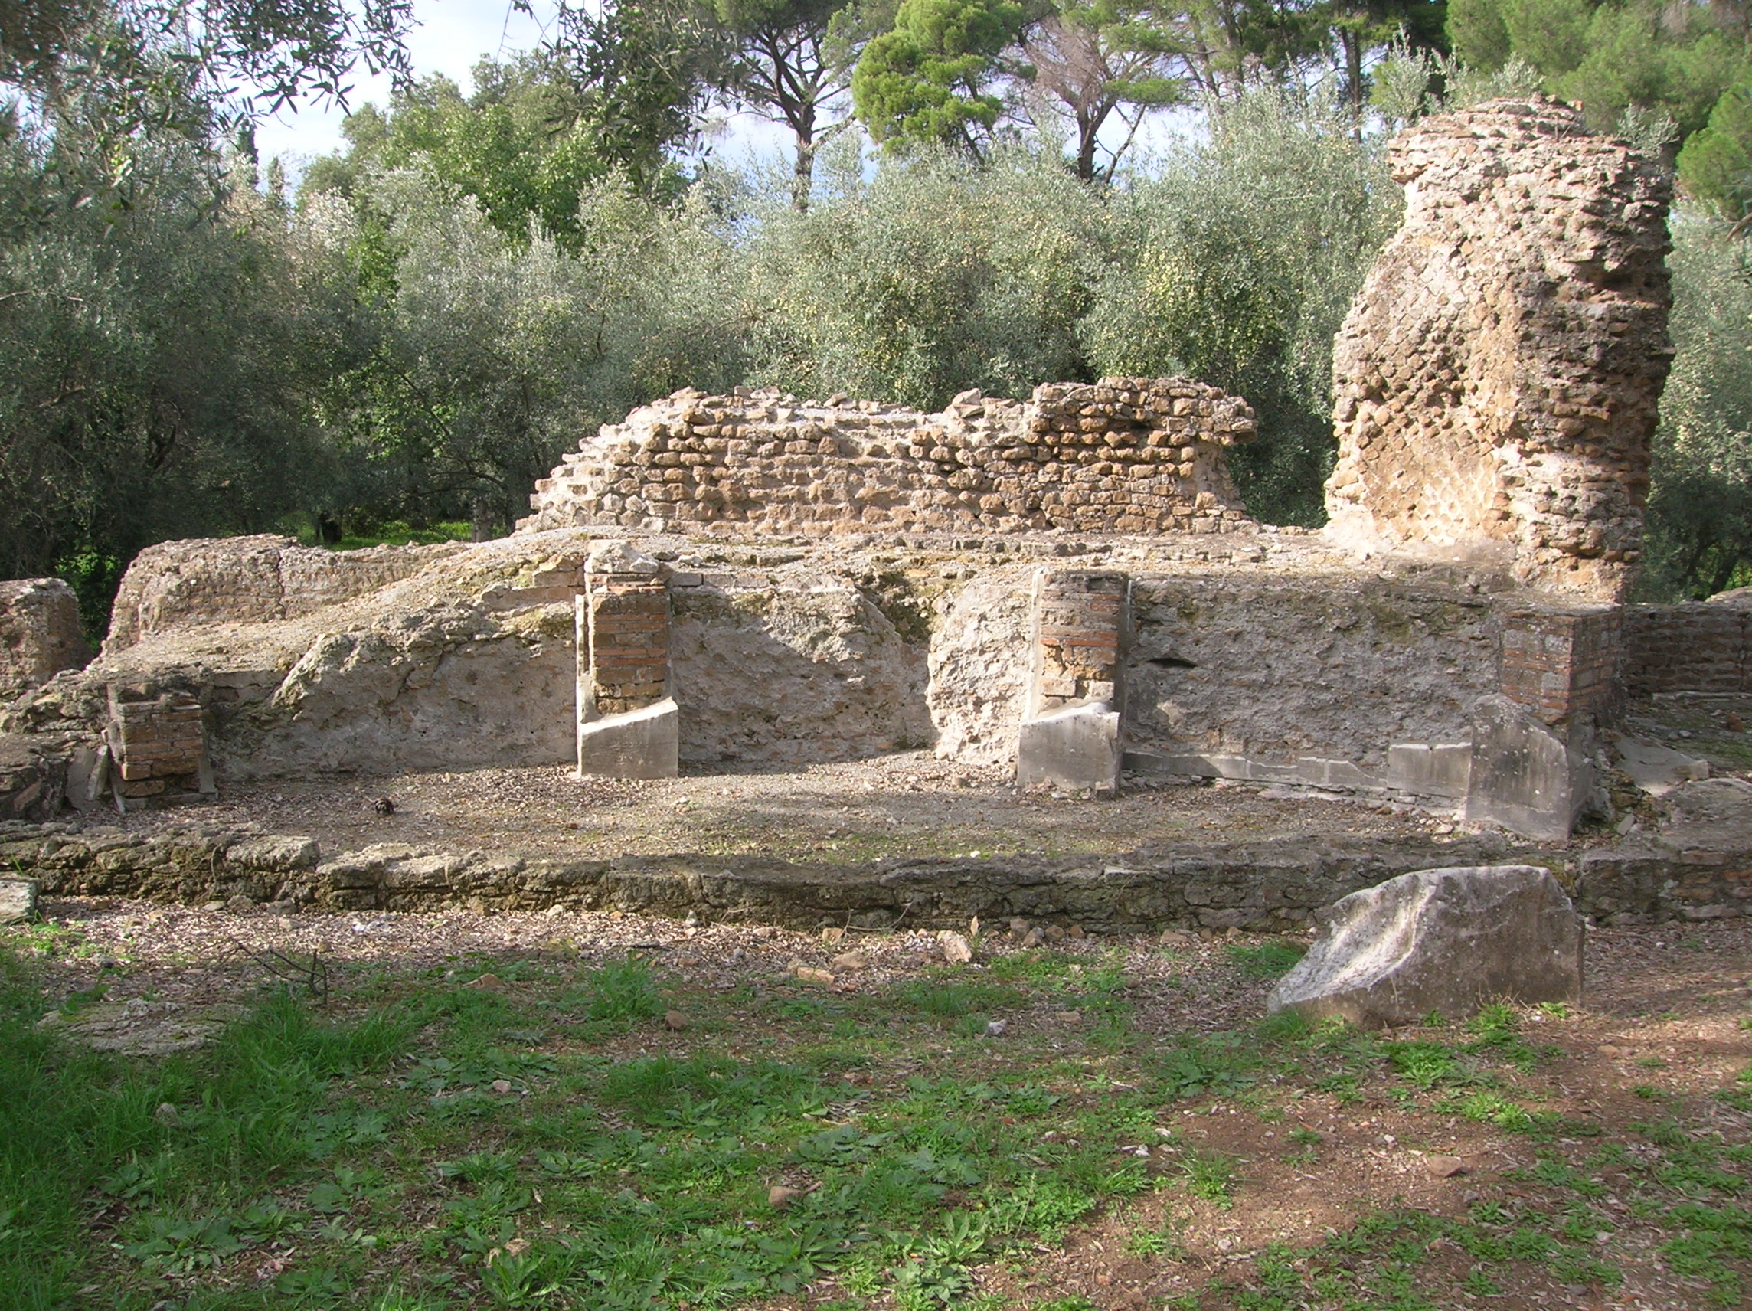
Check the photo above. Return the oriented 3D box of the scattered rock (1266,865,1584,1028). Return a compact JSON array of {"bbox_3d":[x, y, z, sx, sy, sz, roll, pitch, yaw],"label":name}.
[{"bbox_3d":[1.839,0.967,5.878,0.950,0.450,0.460,1,7,0],"label":"scattered rock"}]

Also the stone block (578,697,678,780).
[{"bbox_3d":[-1.207,0.404,8.384,0.470,0.375,0.170,-1,7,-14],"label":"stone block"}]

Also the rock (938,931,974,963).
[{"bbox_3d":[0.290,1.055,6.244,0.120,0.095,0.090,1,7,0],"label":"rock"}]

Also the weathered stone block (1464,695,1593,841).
[{"bbox_3d":[2.892,0.478,7.609,0.470,0.565,0.230,6,9,36],"label":"weathered stone block"}]

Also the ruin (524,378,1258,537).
[{"bbox_3d":[0.080,-1.157,9.883,4.080,0.850,0.650,1,7,2],"label":"ruin"}]

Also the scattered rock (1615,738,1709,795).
[{"bbox_3d":[3.672,0.523,8.066,0.380,0.180,0.360,4,7,20],"label":"scattered rock"}]

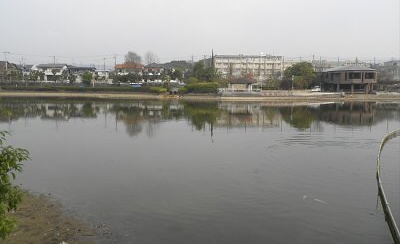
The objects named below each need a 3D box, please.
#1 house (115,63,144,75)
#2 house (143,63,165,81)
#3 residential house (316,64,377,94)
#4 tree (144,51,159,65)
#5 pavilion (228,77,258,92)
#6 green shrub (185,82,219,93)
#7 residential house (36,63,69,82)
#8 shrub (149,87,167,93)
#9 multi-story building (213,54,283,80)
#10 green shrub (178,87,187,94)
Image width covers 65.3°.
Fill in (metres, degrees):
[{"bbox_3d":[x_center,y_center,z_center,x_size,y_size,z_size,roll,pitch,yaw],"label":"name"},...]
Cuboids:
[{"bbox_3d":[-30.373,-21.744,134.416,12.000,7.540,9.000,-1,6,-6],"label":"house"},{"bbox_3d":[-19.298,-20.843,129.485,9.500,7.070,8.000,-1,6,-6],"label":"house"},{"bbox_3d":[40.569,-12.066,88.205,14.000,7.730,11.500,1,6,8],"label":"residential house"},{"bbox_3d":[-17.477,-20.424,112.426,5.000,10.130,5.000,0,6,0],"label":"tree"},{"bbox_3d":[10.948,-9.529,79.433,6.500,3.920,5.800,0,6,0],"label":"pavilion"},{"bbox_3d":[0.409,-9.287,84.994,9.200,2.740,3.000,0,6,0],"label":"green shrub"},{"bbox_3d":[-70.594,-23.398,148.318,12.000,8.580,8.000,0,6,-3],"label":"residential house"},{"bbox_3d":[-11.788,-8.958,86.541,5.000,1.650,2.000,0,6,0],"label":"shrub"},{"bbox_3d":[28.549,-32.723,187.525,43.000,14.860,10.500,-1,7,-11],"label":"multi-story building"},{"bbox_3d":[-4.799,-8.679,85.566,2.300,1.980,2.000,0,6,0],"label":"green shrub"}]

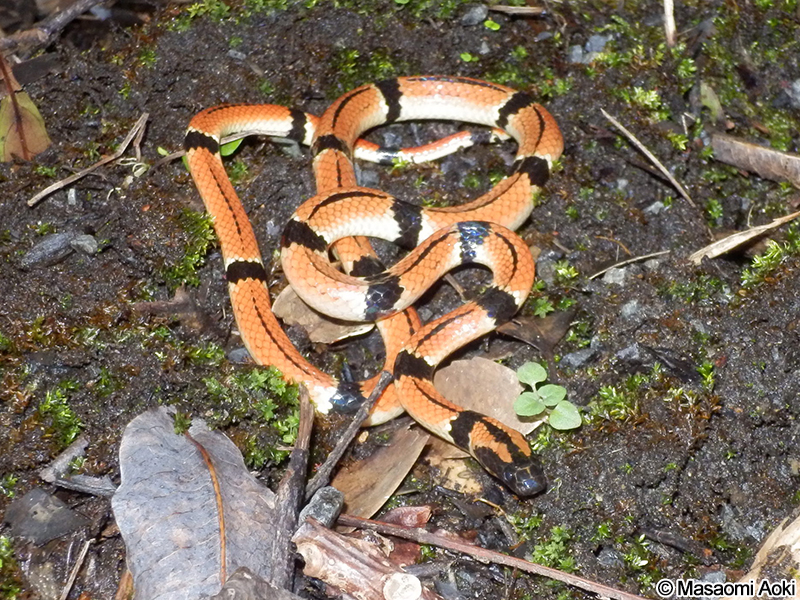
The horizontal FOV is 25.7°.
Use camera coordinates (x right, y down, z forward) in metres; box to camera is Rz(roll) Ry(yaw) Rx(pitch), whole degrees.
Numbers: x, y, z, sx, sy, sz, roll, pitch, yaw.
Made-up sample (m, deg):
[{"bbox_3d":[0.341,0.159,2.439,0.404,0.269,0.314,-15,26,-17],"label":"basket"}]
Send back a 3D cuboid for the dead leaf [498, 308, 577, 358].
[{"bbox_3d":[0.031,0.007,0.392,0.018,0.006,0.012,0,57,0],"label":"dead leaf"}]

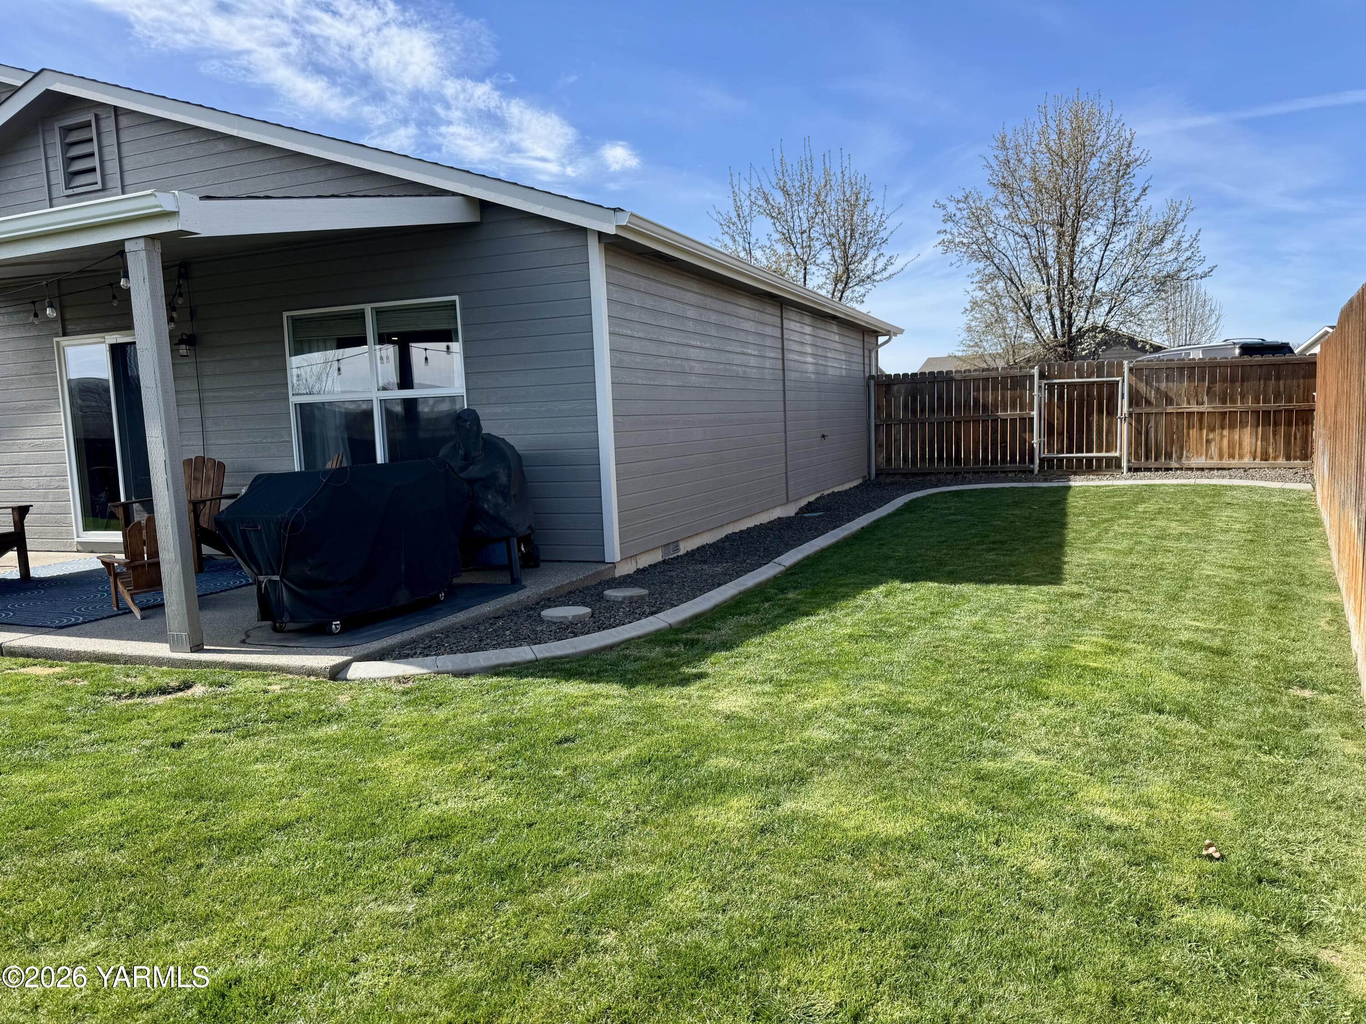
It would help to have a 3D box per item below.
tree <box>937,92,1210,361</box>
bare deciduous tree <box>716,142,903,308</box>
[{"bbox_3d":[8.857,-5.511,21.820,5.770,7.990,5.770,0,6,22],"label":"tree"},{"bbox_3d":[3.120,-5.373,23.874,5.070,7.780,5.070,0,6,22],"label":"bare deciduous tree"}]

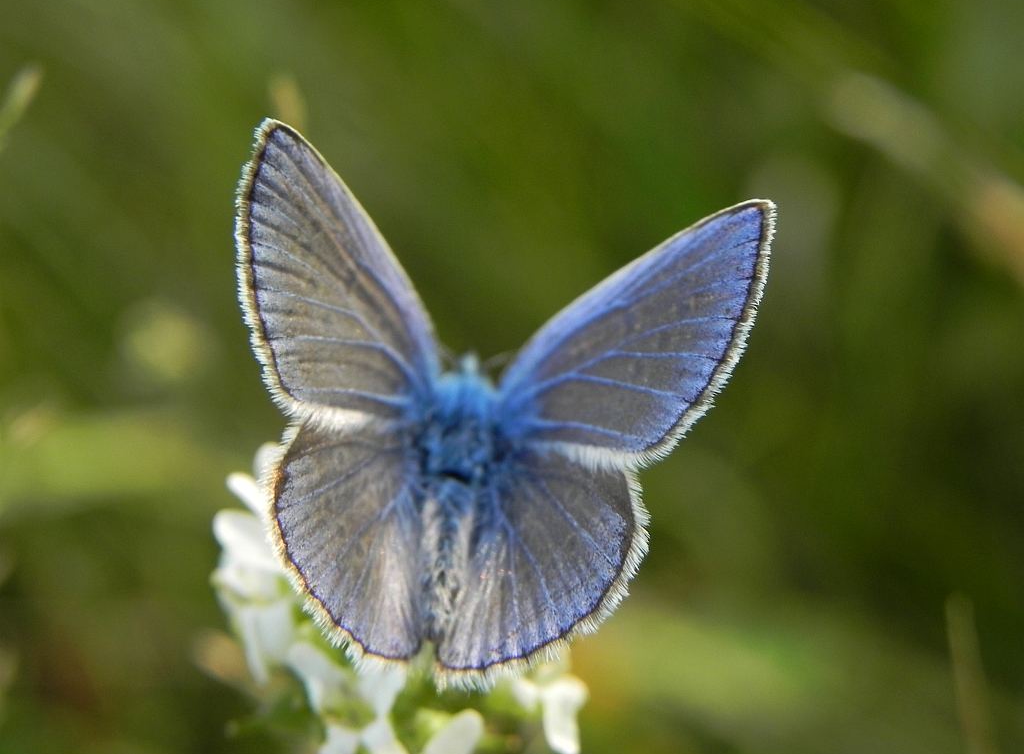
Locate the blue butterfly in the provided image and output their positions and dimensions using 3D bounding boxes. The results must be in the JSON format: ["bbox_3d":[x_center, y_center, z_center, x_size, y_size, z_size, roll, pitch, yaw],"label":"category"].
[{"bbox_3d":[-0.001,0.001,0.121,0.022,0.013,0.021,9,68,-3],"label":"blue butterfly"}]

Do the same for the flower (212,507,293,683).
[{"bbox_3d":[-0.012,0.010,0.127,0.005,0.007,0.004,15,30,26],"label":"flower"}]

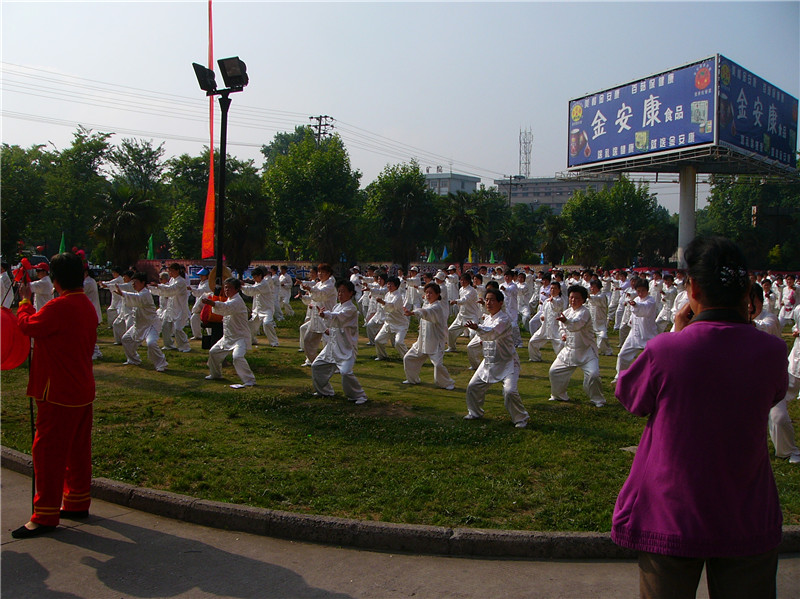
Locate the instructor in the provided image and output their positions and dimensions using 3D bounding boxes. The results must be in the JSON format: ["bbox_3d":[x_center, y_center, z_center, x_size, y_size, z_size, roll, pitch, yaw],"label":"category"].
[{"bbox_3d":[-2.045,0.542,4.921,0.560,1.639,0.520,2,3,13],"label":"instructor"}]

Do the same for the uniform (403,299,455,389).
[{"bbox_3d":[0.353,0.531,10.300,0.600,1.100,0.580,0,2,-28],"label":"uniform"}]

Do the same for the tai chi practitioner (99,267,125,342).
[{"bbox_3d":[-6.202,-0.022,18.000,0.680,1.385,0.620,-1,3,-38],"label":"tai chi practitioner"}]

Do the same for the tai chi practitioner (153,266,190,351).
[{"bbox_3d":[-4.114,0.140,14.971,0.750,1.595,0.750,-1,3,-35],"label":"tai chi practitioner"}]

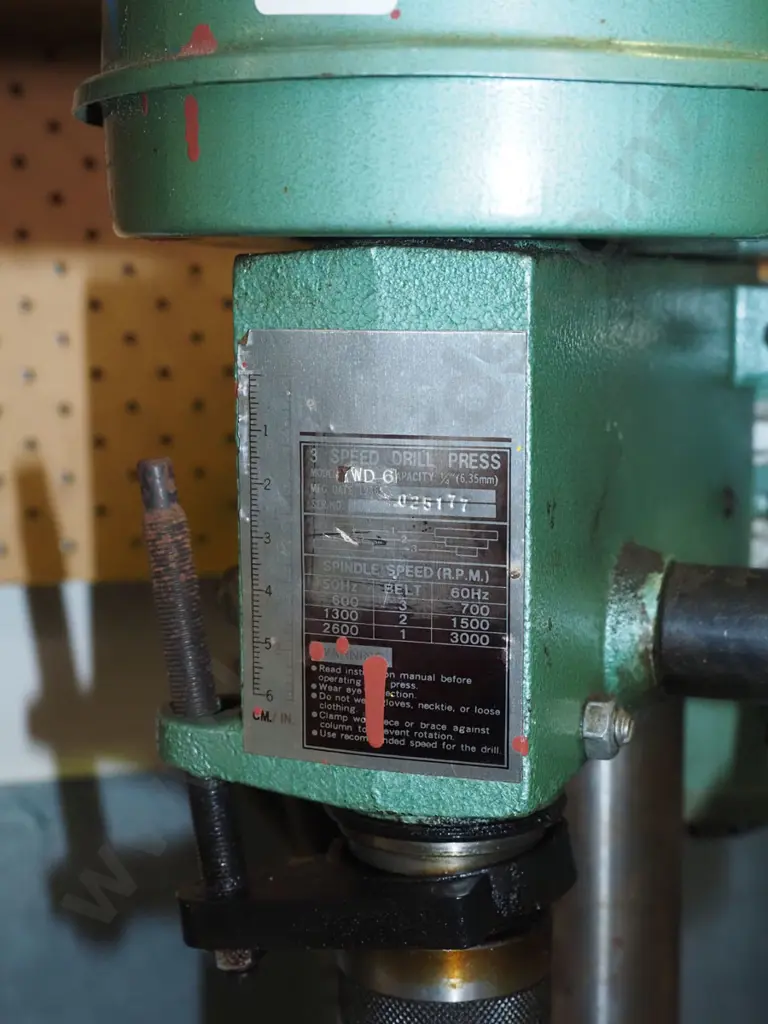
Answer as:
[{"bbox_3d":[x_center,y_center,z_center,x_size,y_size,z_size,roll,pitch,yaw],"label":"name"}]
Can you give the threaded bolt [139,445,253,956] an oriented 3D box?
[{"bbox_3d":[-0.036,0.040,0.310,0.008,0.101,0.008,-9,5,-8],"label":"threaded bolt"}]

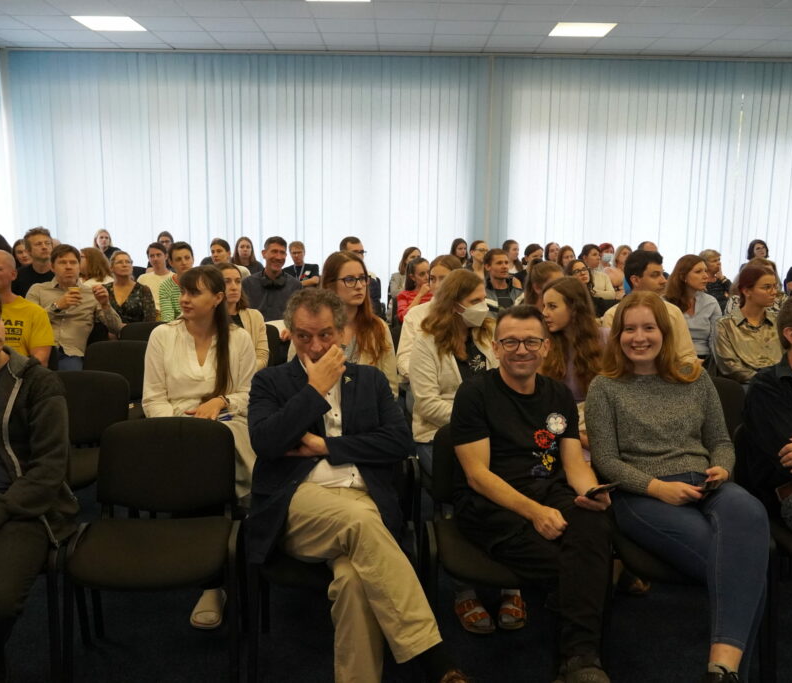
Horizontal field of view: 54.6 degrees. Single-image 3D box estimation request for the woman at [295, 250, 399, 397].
[{"bbox_3d":[-0.166,0.336,3.020,0.500,1.350,0.750,-1,9,-10],"label":"woman"}]

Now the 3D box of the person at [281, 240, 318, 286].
[{"bbox_3d":[-0.983,-0.352,7.654,0.520,1.266,0.800,1,9,0],"label":"person"}]

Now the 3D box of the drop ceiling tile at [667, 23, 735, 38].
[{"bbox_3d":[3.091,-3.169,7.817,0.600,0.025,0.600,1,9,0],"label":"drop ceiling tile"}]

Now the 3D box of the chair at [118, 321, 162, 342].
[{"bbox_3d":[-1.460,0.316,4.725,0.540,0.820,0.550,0,9,-8],"label":"chair"}]

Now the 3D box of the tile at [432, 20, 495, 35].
[{"bbox_3d":[0.691,-3.205,7.824,0.600,0.025,0.600,1,9,0],"label":"tile"}]

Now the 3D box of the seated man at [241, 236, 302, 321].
[{"bbox_3d":[-0.833,-0.028,5.265,0.500,1.350,0.800,0,9,-8],"label":"seated man"}]

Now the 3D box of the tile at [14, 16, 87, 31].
[{"bbox_3d":[-3.505,-3.250,7.810,0.600,0.020,0.600,1,9,0],"label":"tile"}]

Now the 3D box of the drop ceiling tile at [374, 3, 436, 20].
[{"bbox_3d":[0.095,-3.108,7.197,0.600,0.020,0.600,1,9,0],"label":"drop ceiling tile"}]

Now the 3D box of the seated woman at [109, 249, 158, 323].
[{"bbox_3d":[-1.984,-0.008,5.484,0.520,1.250,0.780,-2,9,-14],"label":"seated woman"}]

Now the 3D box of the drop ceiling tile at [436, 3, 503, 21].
[{"bbox_3d":[0.694,-3.096,7.218,0.600,0.020,0.600,1,9,0],"label":"drop ceiling tile"}]

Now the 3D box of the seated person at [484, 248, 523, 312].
[{"bbox_3d":[0.843,-0.055,5.907,0.520,1.286,0.820,0,9,-8],"label":"seated person"}]

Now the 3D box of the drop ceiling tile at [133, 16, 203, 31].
[{"bbox_3d":[-2.300,-3.239,7.806,0.600,0.020,0.600,1,9,0],"label":"drop ceiling tile"}]

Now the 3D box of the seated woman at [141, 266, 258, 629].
[{"bbox_3d":[-0.741,0.361,2.997,0.500,1.290,0.760,-1,9,-12],"label":"seated woman"}]

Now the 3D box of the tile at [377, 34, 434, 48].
[{"bbox_3d":[0.096,-3.296,8.403,0.600,0.020,0.600,1,9,0],"label":"tile"}]

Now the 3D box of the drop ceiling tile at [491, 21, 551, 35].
[{"bbox_3d":[1.300,-3.183,7.782,0.600,0.020,0.600,1,9,0],"label":"drop ceiling tile"}]

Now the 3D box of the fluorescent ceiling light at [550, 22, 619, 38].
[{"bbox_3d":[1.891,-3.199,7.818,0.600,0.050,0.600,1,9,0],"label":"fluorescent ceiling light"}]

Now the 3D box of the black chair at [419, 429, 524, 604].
[{"bbox_3d":[0.362,0.699,2.467,0.540,0.820,0.550,0,9,-4],"label":"black chair"}]

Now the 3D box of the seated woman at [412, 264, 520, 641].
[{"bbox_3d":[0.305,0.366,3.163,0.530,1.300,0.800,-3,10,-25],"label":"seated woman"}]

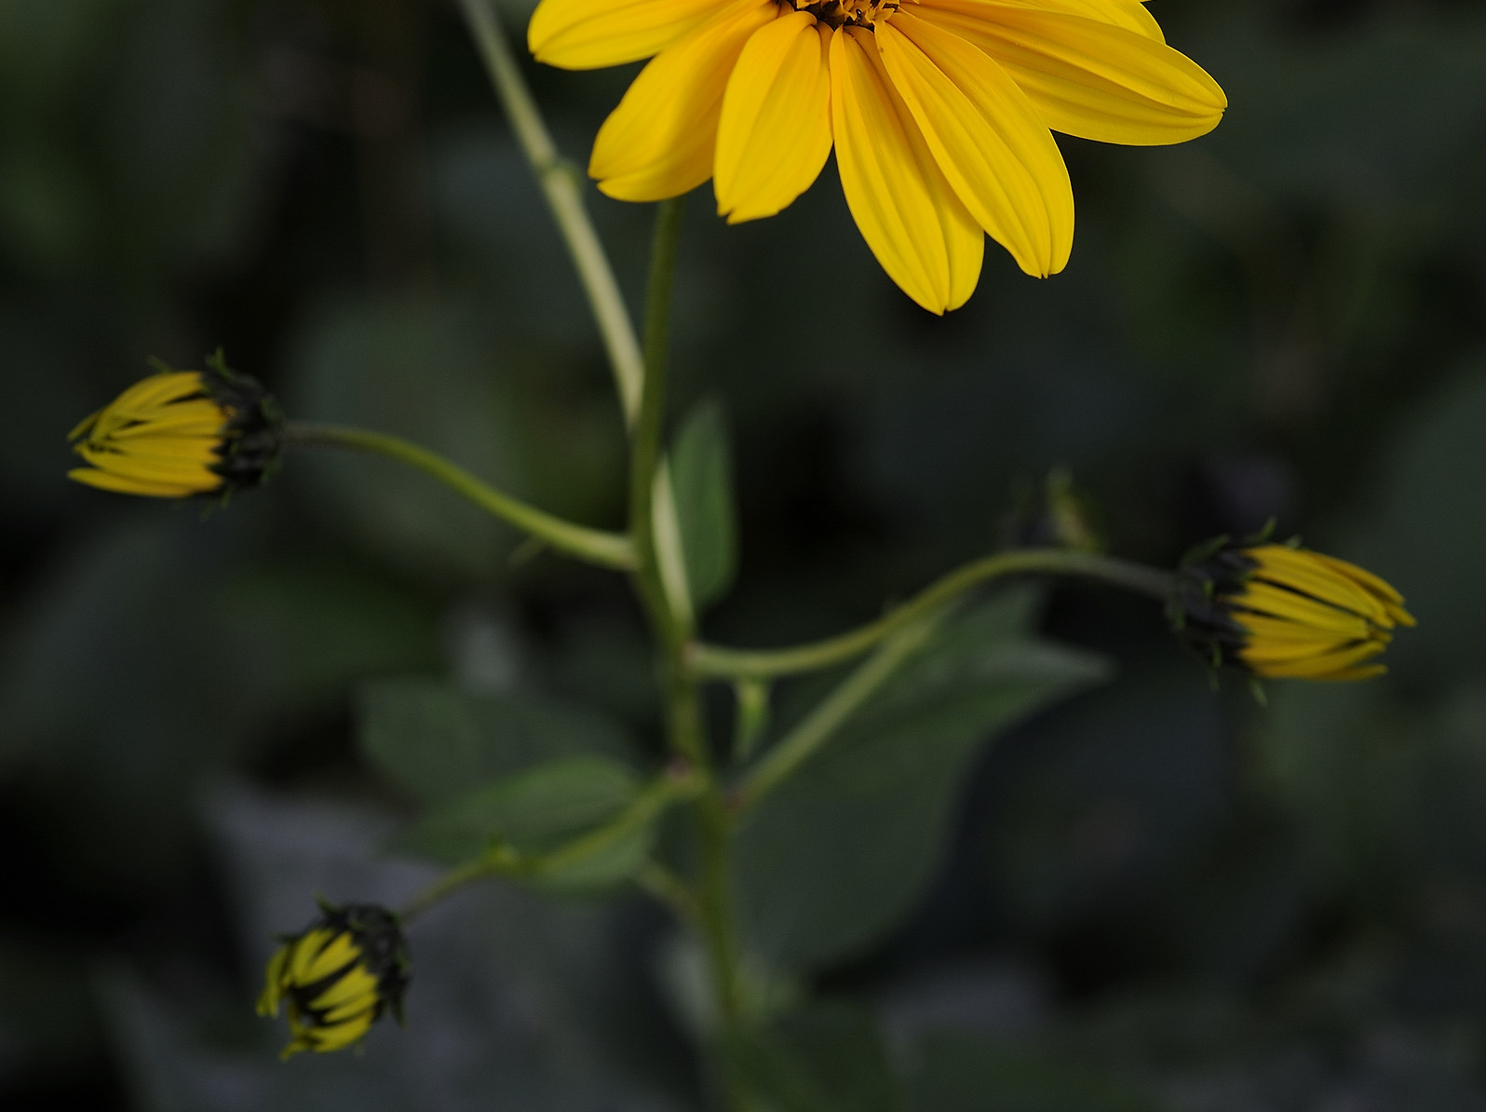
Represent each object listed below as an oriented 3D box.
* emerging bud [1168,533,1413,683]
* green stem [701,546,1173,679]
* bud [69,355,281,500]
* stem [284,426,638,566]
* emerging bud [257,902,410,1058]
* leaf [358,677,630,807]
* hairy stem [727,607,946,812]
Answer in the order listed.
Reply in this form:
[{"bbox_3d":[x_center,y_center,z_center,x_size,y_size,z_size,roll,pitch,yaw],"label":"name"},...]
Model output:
[{"bbox_3d":[0.062,0.006,0.386,0.027,0.017,0.017,5,-11,6],"label":"emerging bud"},{"bbox_3d":[0.021,0.007,0.398,0.061,0.013,0.007,-9,0,20],"label":"green stem"},{"bbox_3d":[-0.064,-0.014,0.386,0.025,0.017,0.017,-8,-11,-6],"label":"bud"},{"bbox_3d":[-0.032,-0.007,0.395,0.045,0.007,0.006,19,0,-20],"label":"stem"},{"bbox_3d":[-0.047,0.049,0.394,0.015,0.015,0.018,23,51,37],"label":"emerging bud"},{"bbox_3d":[-0.032,0.024,0.440,0.036,0.007,0.020,7,47,10],"label":"leaf"},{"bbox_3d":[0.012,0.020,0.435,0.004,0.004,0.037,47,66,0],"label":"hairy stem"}]

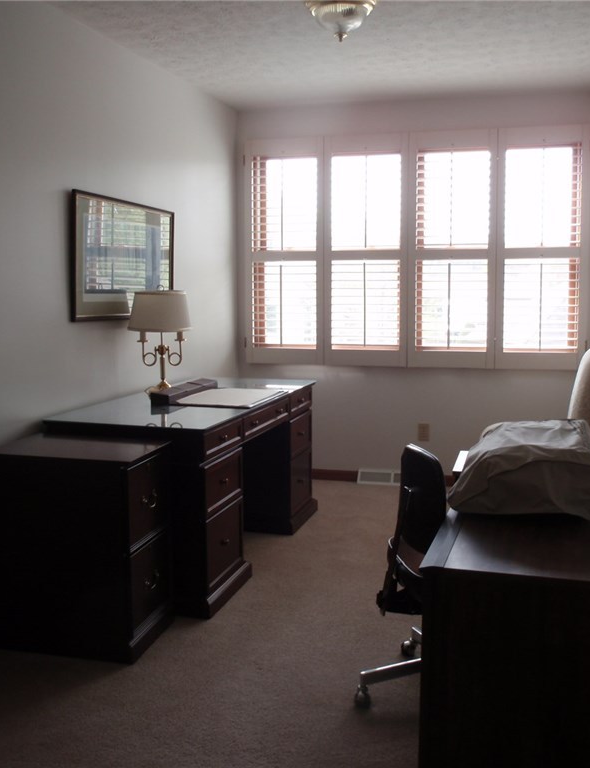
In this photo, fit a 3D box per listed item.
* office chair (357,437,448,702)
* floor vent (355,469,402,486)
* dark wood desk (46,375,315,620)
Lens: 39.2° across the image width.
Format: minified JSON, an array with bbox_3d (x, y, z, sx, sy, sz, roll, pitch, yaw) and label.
[{"bbox_3d":[0.510,0.600,2.618,0.600,0.785,0.560,-2,6,-17],"label":"office chair"},{"bbox_3d":[0.643,0.635,5.527,0.450,0.105,0.050,2,6,16],"label":"floor vent"},{"bbox_3d":[-0.442,0.450,4.159,0.735,0.752,1.790,2,6,16],"label":"dark wood desk"}]

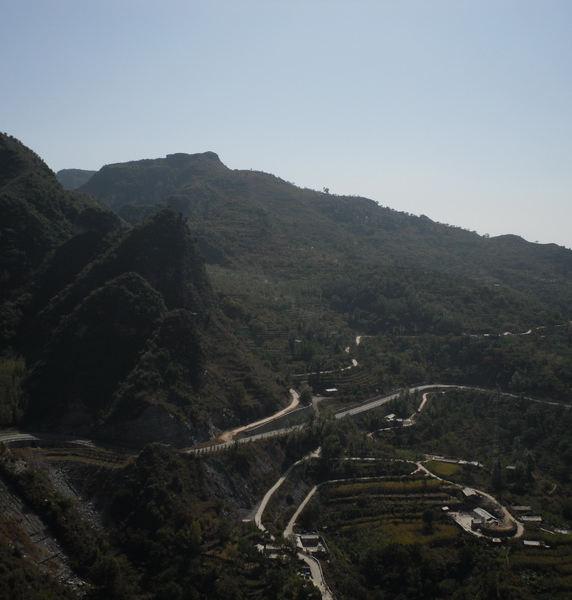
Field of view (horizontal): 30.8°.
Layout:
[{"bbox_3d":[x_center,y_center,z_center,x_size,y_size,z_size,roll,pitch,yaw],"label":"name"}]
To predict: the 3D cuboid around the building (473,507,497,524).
[{"bbox_3d":[108.833,117.718,567.801,5.814,3.324,16.737,-4,10,-21],"label":"building"}]

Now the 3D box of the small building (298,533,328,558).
[{"bbox_3d":[13.264,122.306,520.663,13.848,4.338,17.659,-1,10,-5],"label":"small building"}]

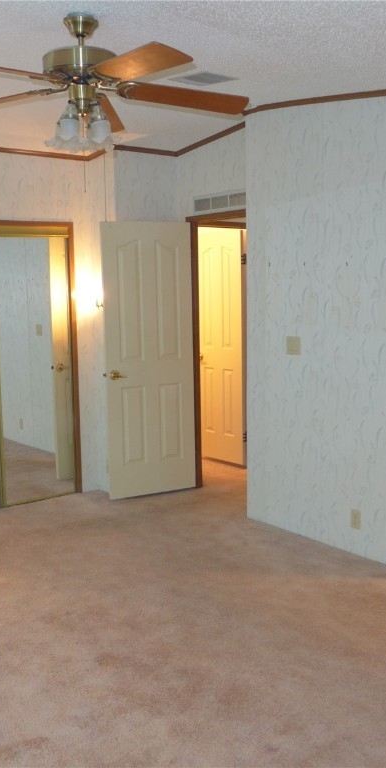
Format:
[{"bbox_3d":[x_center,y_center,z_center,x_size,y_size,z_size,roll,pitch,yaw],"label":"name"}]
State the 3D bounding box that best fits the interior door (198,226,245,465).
[{"bbox_3d":[0.227,-0.313,6.172,0.040,1.990,0.567,-9,11,-44],"label":"interior door"}]

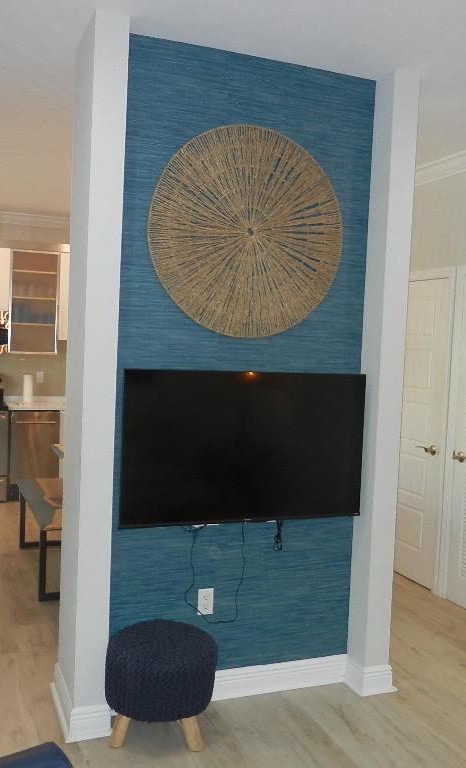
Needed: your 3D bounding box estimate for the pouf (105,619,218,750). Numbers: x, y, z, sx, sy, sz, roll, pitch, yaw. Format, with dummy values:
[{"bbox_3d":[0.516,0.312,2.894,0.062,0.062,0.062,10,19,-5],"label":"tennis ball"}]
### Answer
[{"bbox_3d":[-0.281,1.180,2.882,0.430,0.460,0.430,1,3,-21],"label":"pouf"}]

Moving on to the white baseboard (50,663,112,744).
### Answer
[{"bbox_3d":[-0.655,1.312,3.138,0.179,0.136,0.513,1,3,-21],"label":"white baseboard"}]

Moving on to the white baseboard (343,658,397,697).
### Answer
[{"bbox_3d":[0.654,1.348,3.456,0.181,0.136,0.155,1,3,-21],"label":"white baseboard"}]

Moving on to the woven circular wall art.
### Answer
[{"bbox_3d":[0.072,-0.644,3.159,0.900,0.900,0.030,1,4,-22],"label":"woven circular wall art"}]

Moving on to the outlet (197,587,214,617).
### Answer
[{"bbox_3d":[-0.118,0.950,3.224,0.072,0.116,0.010,1,3,-21],"label":"outlet"}]

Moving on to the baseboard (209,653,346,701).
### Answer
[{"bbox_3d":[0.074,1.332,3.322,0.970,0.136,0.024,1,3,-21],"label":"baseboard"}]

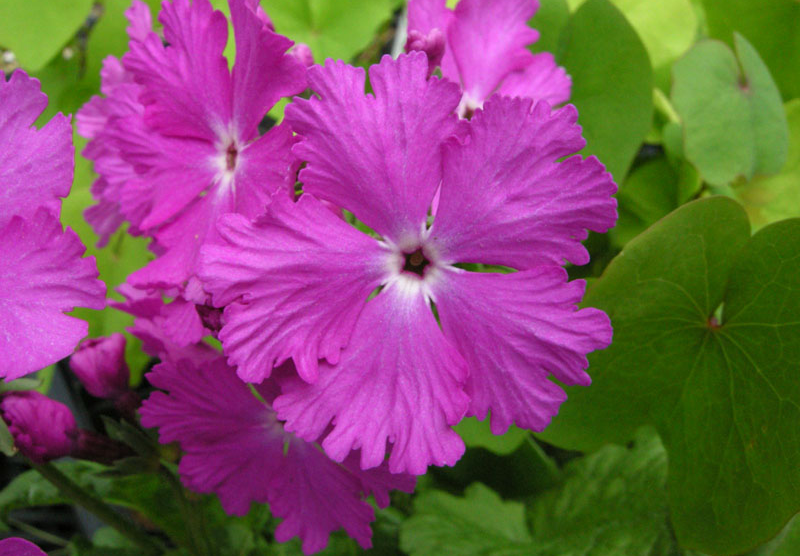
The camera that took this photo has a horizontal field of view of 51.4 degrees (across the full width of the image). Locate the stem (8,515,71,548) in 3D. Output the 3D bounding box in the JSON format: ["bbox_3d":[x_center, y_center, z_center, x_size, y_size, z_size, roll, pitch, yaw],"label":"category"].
[{"bbox_3d":[-0.079,0.056,0.181,0.002,0.015,0.002,-52,29,0],"label":"stem"}]

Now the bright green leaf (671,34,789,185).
[{"bbox_3d":[0.071,-0.036,0.180,0.025,0.010,0.032,3,73,7],"label":"bright green leaf"}]

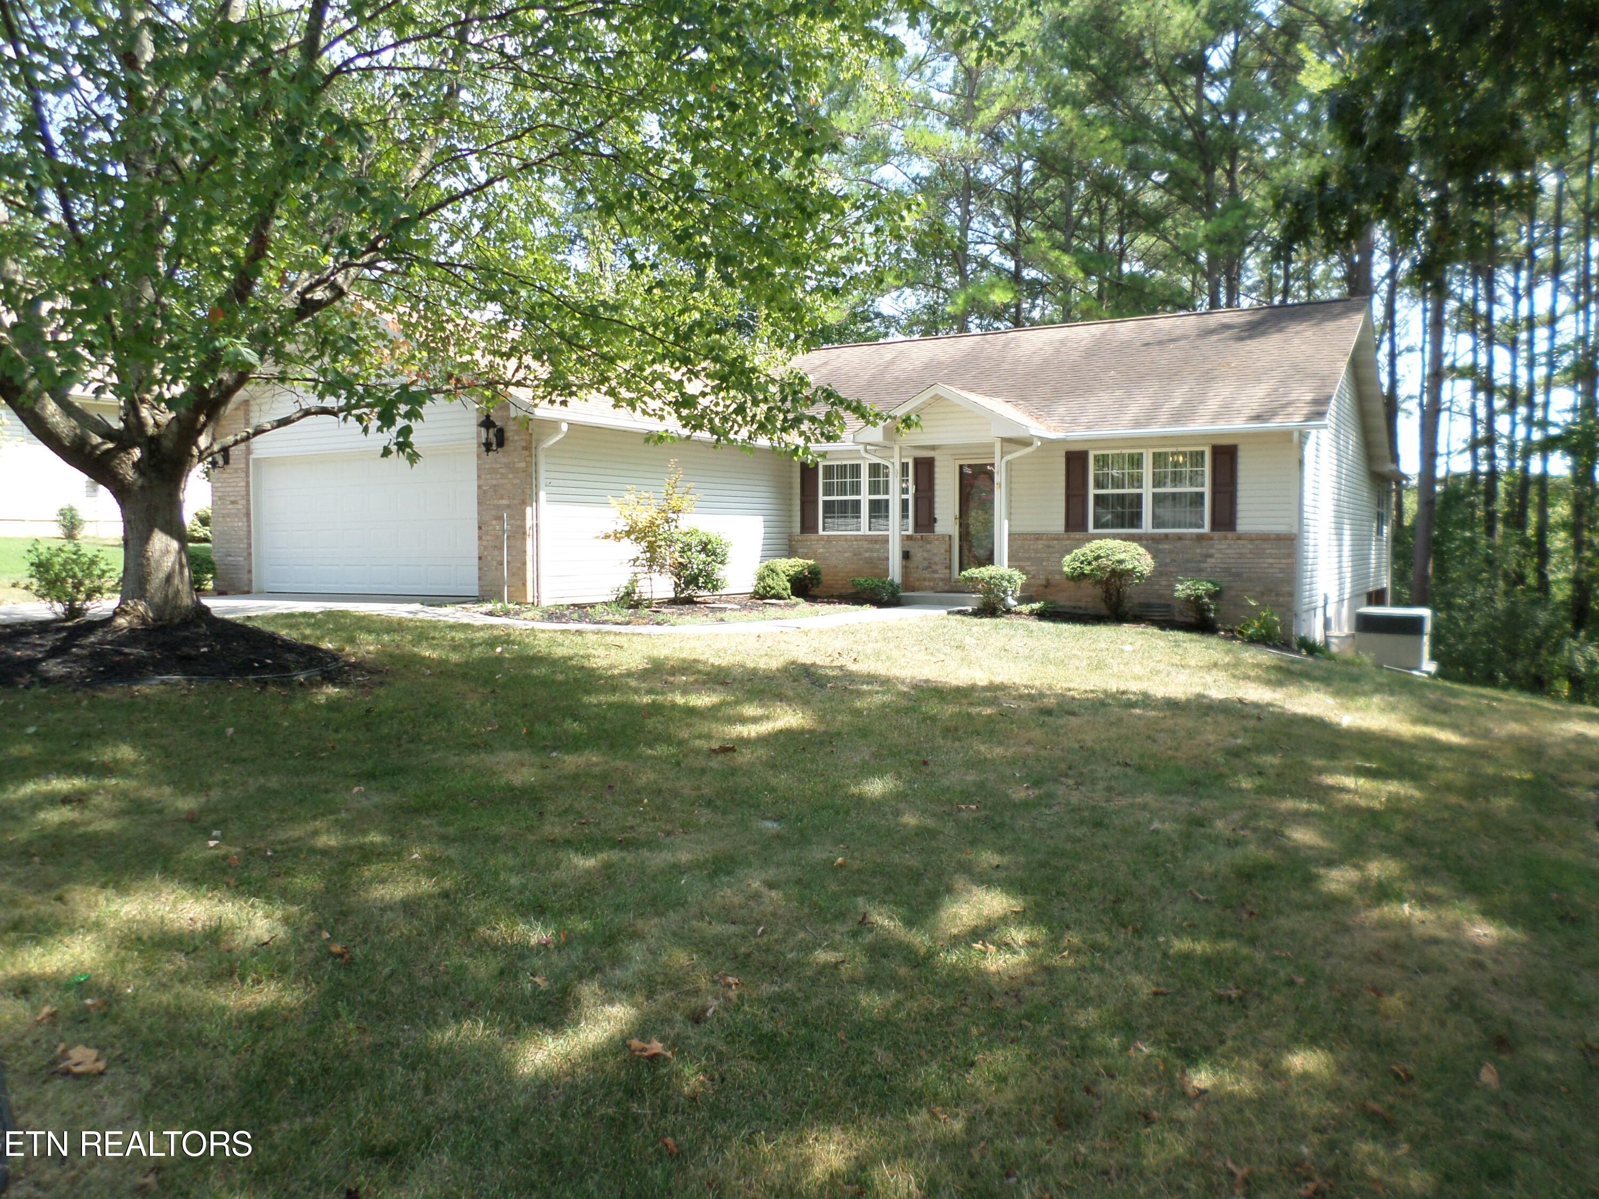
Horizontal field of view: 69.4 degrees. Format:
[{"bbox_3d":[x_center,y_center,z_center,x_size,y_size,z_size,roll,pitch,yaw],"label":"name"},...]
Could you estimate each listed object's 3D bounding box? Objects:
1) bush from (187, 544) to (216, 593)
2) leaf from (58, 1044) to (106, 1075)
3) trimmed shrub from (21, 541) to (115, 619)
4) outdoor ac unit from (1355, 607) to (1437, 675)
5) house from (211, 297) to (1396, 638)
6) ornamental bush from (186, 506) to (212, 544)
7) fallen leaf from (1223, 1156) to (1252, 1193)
[{"bbox_3d":[-10.069,-0.505,19.138,0.900,0.720,0.900,2,3,33],"label":"bush"},{"bbox_3d":[-1.947,1.249,3.132,0.125,0.035,0.110,-1,3,-32],"label":"leaf"},{"bbox_3d":[-7.379,-0.209,11.700,0.920,0.760,0.880,-1,3,-32],"label":"trimmed shrub"},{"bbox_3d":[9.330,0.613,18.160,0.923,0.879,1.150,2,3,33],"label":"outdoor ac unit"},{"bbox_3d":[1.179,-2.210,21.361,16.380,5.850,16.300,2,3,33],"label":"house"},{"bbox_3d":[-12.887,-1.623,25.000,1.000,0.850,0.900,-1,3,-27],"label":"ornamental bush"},{"bbox_3d":[1.041,1.368,2.746,0.070,0.030,0.100,1,3,21],"label":"fallen leaf"}]

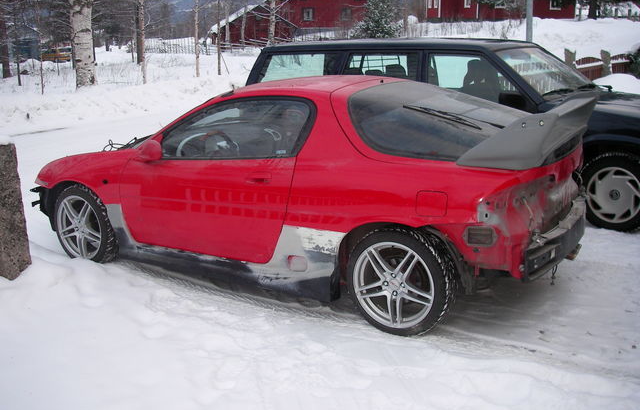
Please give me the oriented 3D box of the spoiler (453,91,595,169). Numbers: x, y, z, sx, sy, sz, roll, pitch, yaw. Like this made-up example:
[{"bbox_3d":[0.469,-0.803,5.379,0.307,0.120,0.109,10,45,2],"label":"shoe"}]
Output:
[{"bbox_3d":[1.246,-0.456,4.046,0.470,0.320,1.300,7,15,30],"label":"spoiler"}]

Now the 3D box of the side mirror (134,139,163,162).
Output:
[{"bbox_3d":[-1.095,-0.353,4.485,0.120,0.135,0.190,7,15,30],"label":"side mirror"}]

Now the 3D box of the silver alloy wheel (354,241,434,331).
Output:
[{"bbox_3d":[0.441,0.418,3.886,0.472,0.472,0.190,7,15,30],"label":"silver alloy wheel"}]

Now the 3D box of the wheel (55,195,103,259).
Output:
[{"bbox_3d":[-1.674,0.150,5.098,0.472,0.472,0.190,8,15,31],"label":"wheel"}]

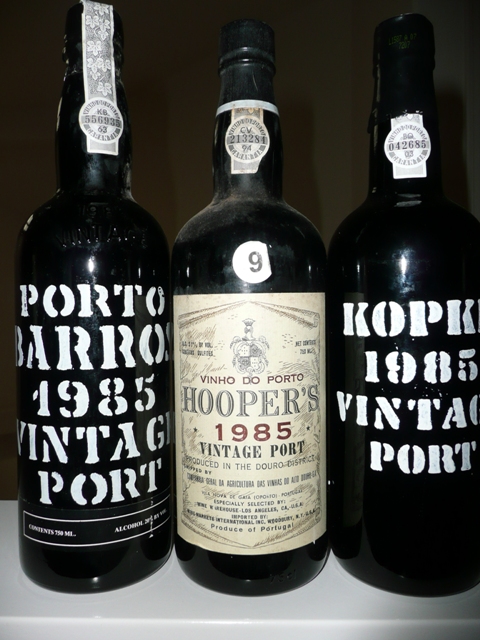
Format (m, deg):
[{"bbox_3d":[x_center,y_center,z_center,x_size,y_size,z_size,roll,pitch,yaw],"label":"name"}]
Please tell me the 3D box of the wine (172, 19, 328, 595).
[{"bbox_3d":[0.005,-0.013,0.270,0.080,0.275,0.080,-1,0,1],"label":"wine"}]

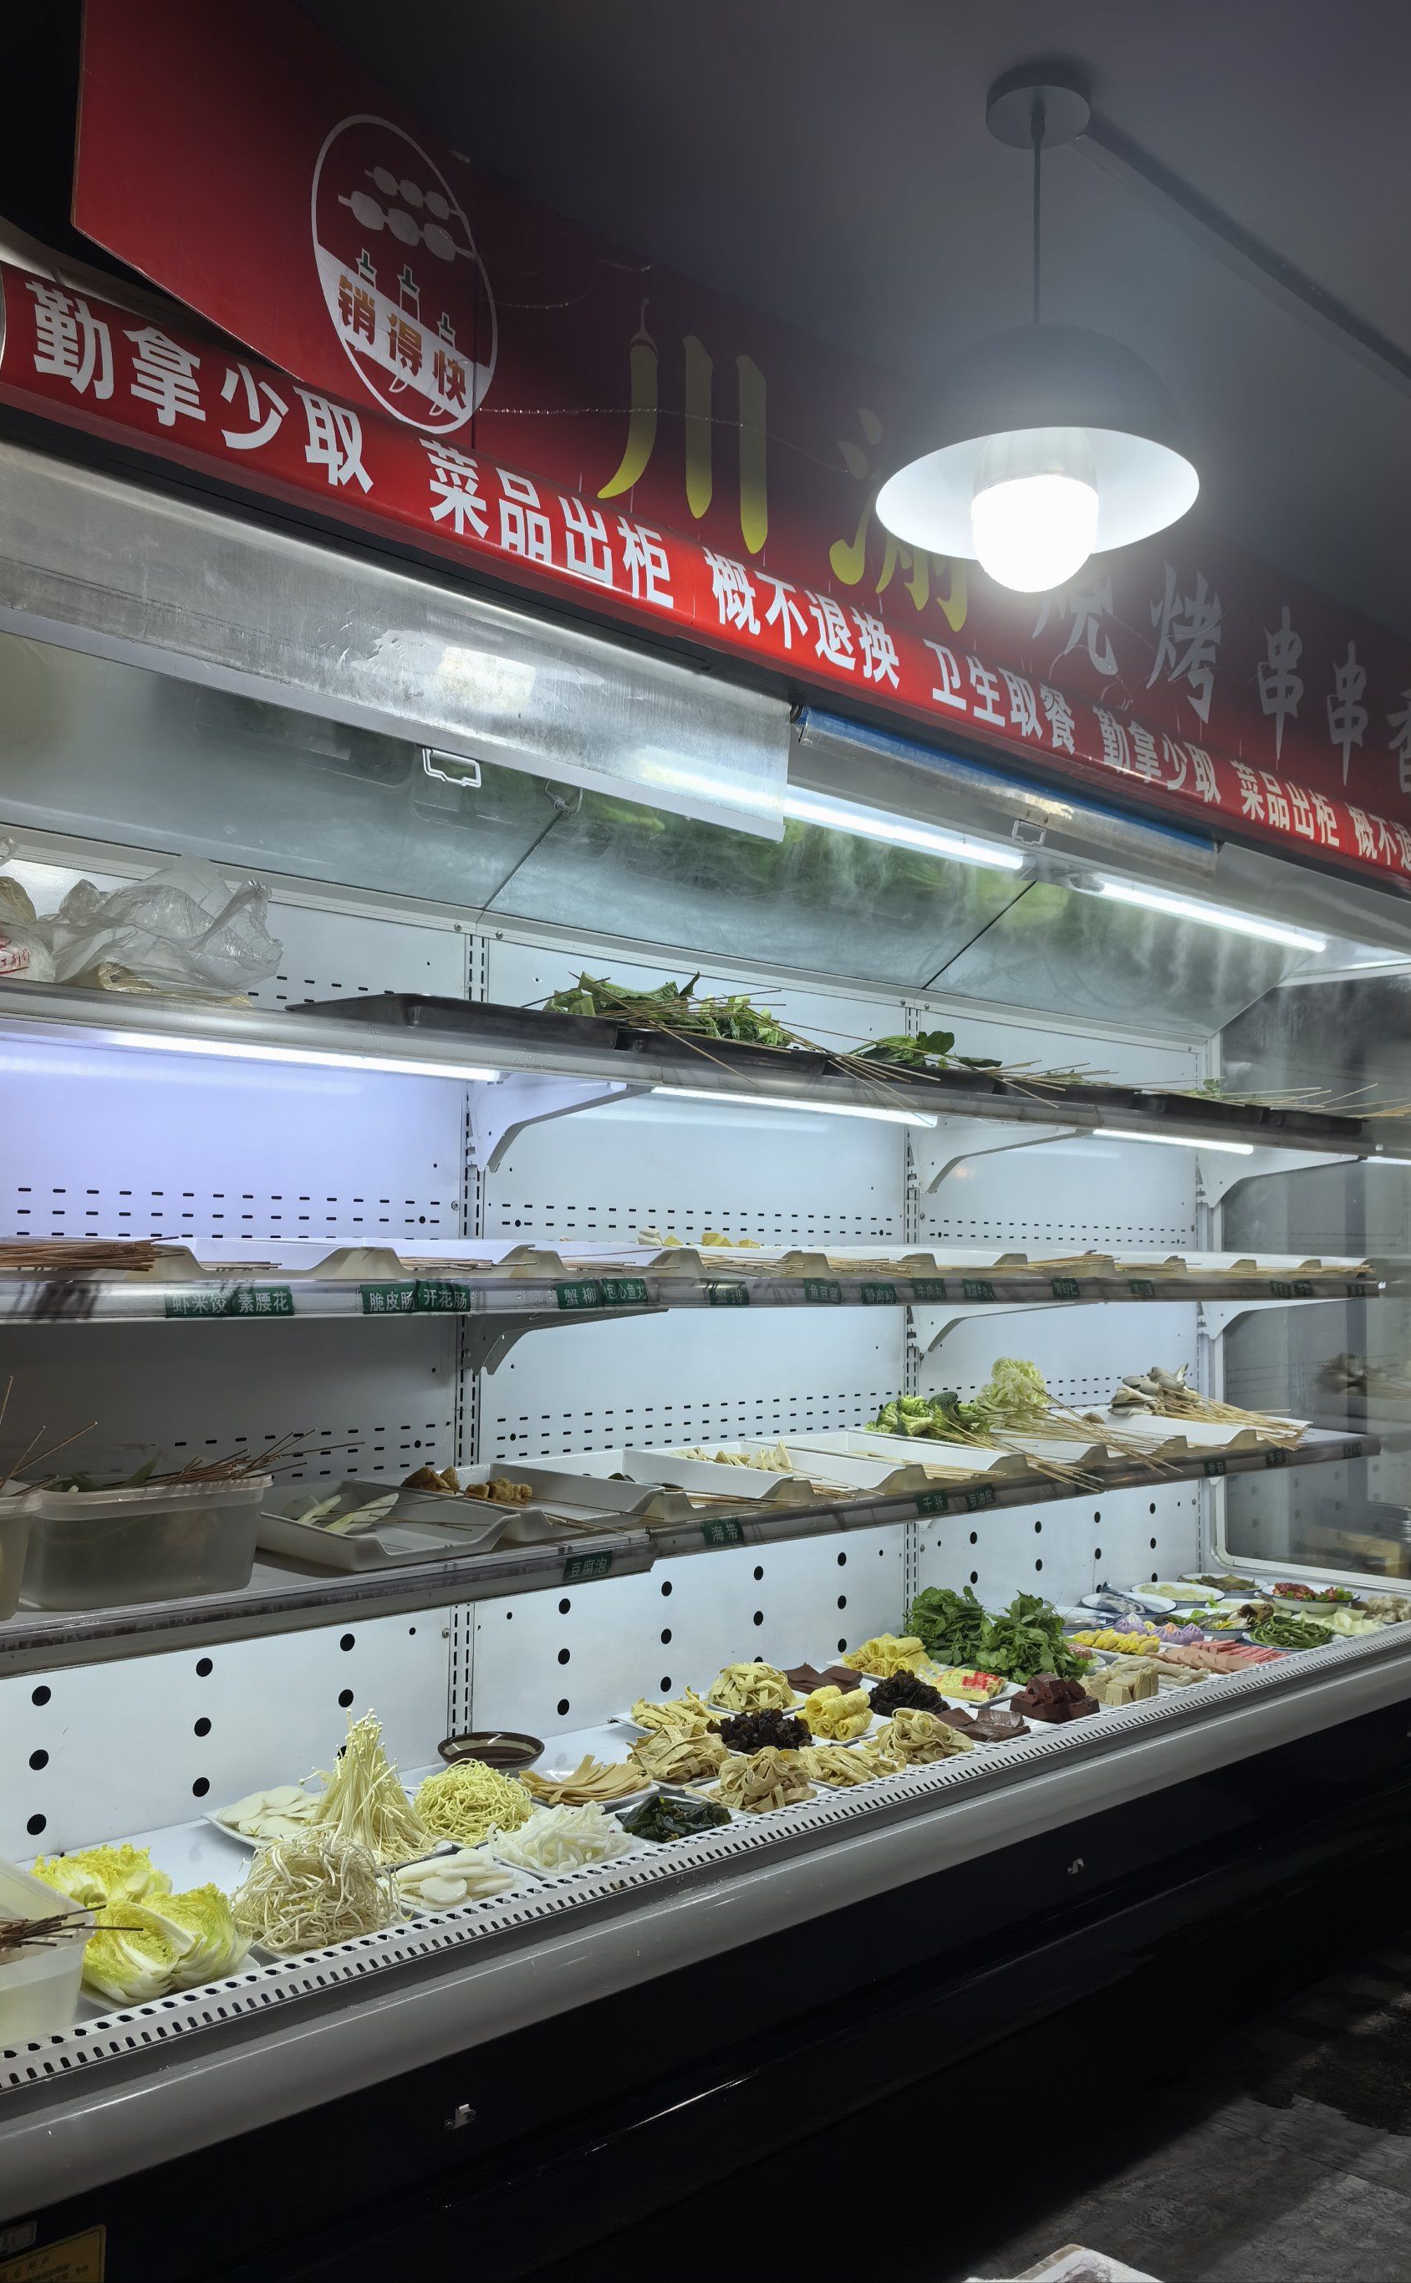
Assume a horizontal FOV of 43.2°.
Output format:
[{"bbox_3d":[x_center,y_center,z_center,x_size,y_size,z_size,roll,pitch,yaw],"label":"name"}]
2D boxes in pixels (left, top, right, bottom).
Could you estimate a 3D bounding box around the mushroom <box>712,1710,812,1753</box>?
[{"bbox_3d":[0.076,0.803,2.443,0.132,0.050,0.130,4,-5,-45],"label":"mushroom"}]

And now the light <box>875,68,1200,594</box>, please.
[{"bbox_3d":[0.362,-0.883,1.947,0.345,0.555,0.345,1,-4,0],"label":"light"}]

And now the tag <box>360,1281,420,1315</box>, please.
[{"bbox_3d":[-0.336,0.167,1.895,0.071,0.031,0.005,4,-14,-45],"label":"tag"}]

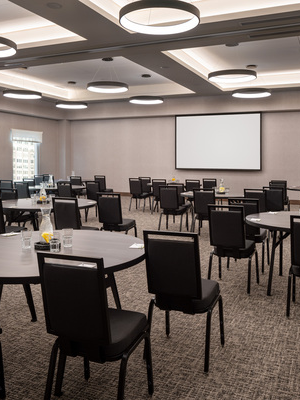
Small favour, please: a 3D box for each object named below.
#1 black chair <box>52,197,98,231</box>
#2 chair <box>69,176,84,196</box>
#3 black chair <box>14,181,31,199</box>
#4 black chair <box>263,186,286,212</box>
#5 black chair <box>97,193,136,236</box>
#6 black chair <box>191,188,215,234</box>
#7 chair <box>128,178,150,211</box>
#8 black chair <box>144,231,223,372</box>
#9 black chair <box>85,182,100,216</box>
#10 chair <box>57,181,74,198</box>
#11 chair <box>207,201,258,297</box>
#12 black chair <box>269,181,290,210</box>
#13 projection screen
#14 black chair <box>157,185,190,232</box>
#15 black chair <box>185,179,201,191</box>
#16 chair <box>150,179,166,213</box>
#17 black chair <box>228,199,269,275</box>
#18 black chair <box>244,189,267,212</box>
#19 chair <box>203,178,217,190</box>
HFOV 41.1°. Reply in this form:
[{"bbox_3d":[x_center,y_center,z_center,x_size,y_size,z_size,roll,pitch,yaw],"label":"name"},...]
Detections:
[{"bbox_3d":[-0.991,0.407,5.413,0.460,0.900,0.550,2,6,23],"label":"black chair"},{"bbox_3d":[-2.064,-0.239,12.003,0.460,0.900,0.550,2,6,24],"label":"chair"},{"bbox_3d":[-2.670,0.065,8.894,0.470,0.915,0.535,2,6,26],"label":"black chair"},{"bbox_3d":[2.278,0.225,7.253,0.470,0.915,0.535,2,5,23],"label":"black chair"},{"bbox_3d":[-0.513,0.305,6.494,0.460,0.900,0.550,2,6,25],"label":"black chair"},{"bbox_3d":[1.015,0.244,6.992,0.460,0.900,0.550,2,6,24],"label":"black chair"},{"bbox_3d":[-0.273,-0.135,11.197,0.460,0.900,0.550,3,6,28],"label":"chair"},{"bbox_3d":[0.246,0.651,2.881,0.470,0.915,0.535,2,5,25],"label":"black chair"},{"bbox_3d":[-1.173,0.032,9.231,0.470,0.915,0.535,2,6,26],"label":"black chair"},{"bbox_3d":[-1.748,0.061,8.935,0.470,0.915,0.535,2,6,25],"label":"chair"},{"bbox_3d":[0.917,0.499,4.365,0.460,0.900,0.550,3,6,30],"label":"chair"},{"bbox_3d":[3.113,0.007,9.568,0.460,0.900,0.550,3,6,27],"label":"black chair"},{"bbox_3d":[2.307,-1.982,13.776,3.038,1.930,0.080,2,6,25],"label":"projection screen"},{"bbox_3d":[0.461,0.162,7.843,0.460,0.900,0.550,2,6,23],"label":"black chair"},{"bbox_3d":[1.159,-0.038,9.945,0.470,0.915,0.535,2,6,26],"label":"black chair"},{"bbox_3d":[0.344,-0.088,10.448,0.460,0.900,0.550,2,6,24],"label":"chair"},{"bbox_3d":[1.278,0.424,5.206,0.470,0.915,0.535,2,6,25],"label":"black chair"},{"bbox_3d":[1.852,0.261,6.829,0.460,0.900,0.550,3,6,26],"label":"black chair"},{"bbox_3d":[1.724,-0.120,10.974,0.460,0.900,0.550,2,6,26],"label":"chair"}]

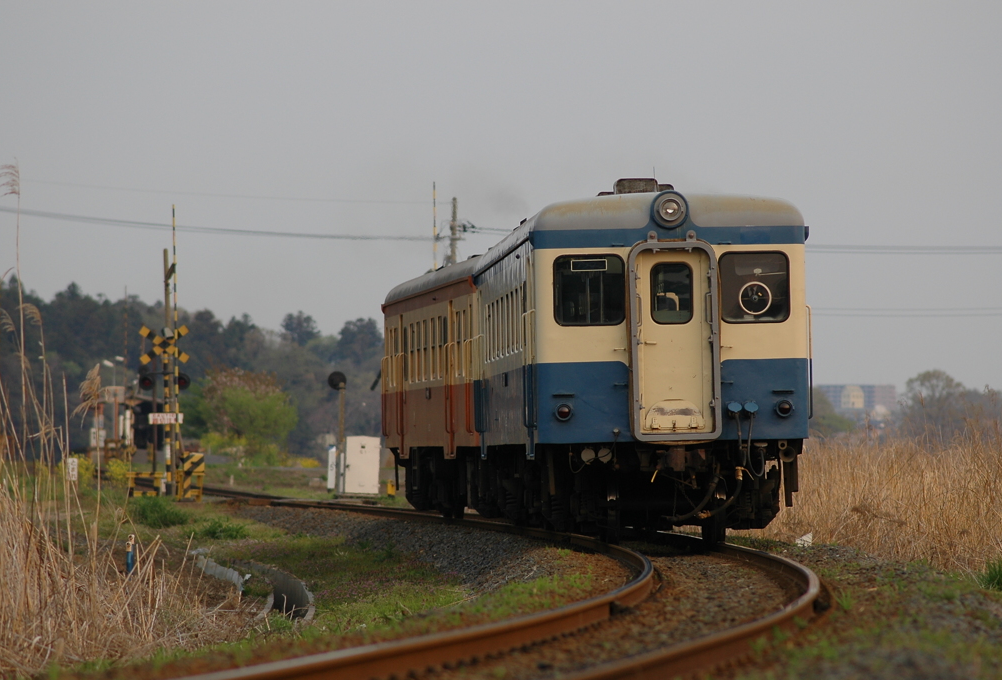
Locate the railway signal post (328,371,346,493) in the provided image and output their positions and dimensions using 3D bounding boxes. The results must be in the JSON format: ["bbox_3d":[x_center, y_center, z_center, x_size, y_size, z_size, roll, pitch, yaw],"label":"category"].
[{"bbox_3d":[-3.753,2.099,175.000,0.420,2.800,0.320,0,-1,-14],"label":"railway signal post"}]

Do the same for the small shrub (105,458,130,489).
[{"bbox_3d":[-9.724,3.419,195.000,0.660,0.780,0.620,0,-1,0],"label":"small shrub"}]

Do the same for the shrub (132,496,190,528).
[{"bbox_3d":[-6.037,3.059,136.000,1.020,0.520,0.900,0,-1,0],"label":"shrub"}]

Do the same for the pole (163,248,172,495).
[{"bbox_3d":[-7.066,0.680,163.000,0.130,5.200,0.130,0,-1,-2],"label":"pole"}]

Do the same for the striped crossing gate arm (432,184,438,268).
[{"bbox_3d":[-1.259,-0.411,150.000,0.080,5.340,0.080,-1,-1,18],"label":"striped crossing gate arm"}]

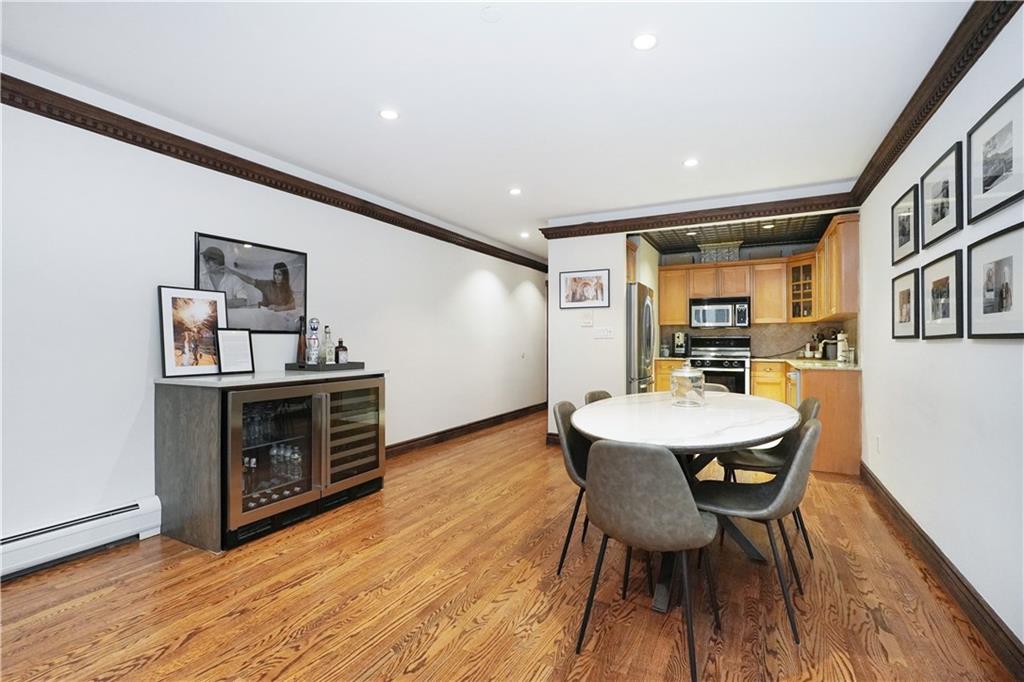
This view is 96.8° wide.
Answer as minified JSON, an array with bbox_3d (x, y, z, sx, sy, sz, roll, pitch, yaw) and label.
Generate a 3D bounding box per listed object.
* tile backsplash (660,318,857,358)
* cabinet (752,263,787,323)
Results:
[{"bbox_3d":[3.248,0.000,6.360,2.260,0.450,0.030,0,0,28],"label":"tile backsplash"},{"bbox_3d":[3.433,-0.640,6.080,0.400,0.790,0.330,0,0,28],"label":"cabinet"}]

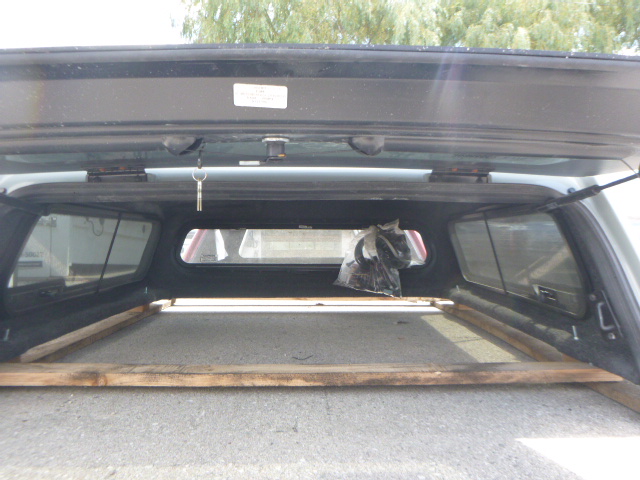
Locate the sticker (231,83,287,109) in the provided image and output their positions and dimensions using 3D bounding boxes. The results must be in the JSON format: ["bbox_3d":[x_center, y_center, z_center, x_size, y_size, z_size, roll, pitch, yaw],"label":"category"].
[{"bbox_3d":[-0.103,-0.250,0.800,0.094,0.004,0.047,2,-39,-3],"label":"sticker"}]

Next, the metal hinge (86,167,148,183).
[{"bbox_3d":[-0.520,-0.167,1.180,0.150,0.040,0.040,-2,0,-1],"label":"metal hinge"}]

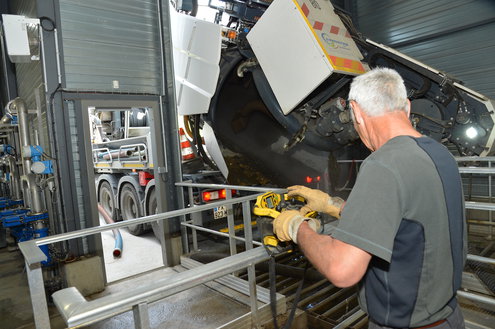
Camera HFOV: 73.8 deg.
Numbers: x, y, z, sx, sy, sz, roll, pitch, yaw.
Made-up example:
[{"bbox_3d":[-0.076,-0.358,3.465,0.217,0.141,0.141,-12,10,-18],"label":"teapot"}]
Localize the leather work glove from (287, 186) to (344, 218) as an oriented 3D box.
[{"bbox_3d":[0.250,0.132,1.210,0.215,0.100,0.110,15,9,12],"label":"leather work glove"}]

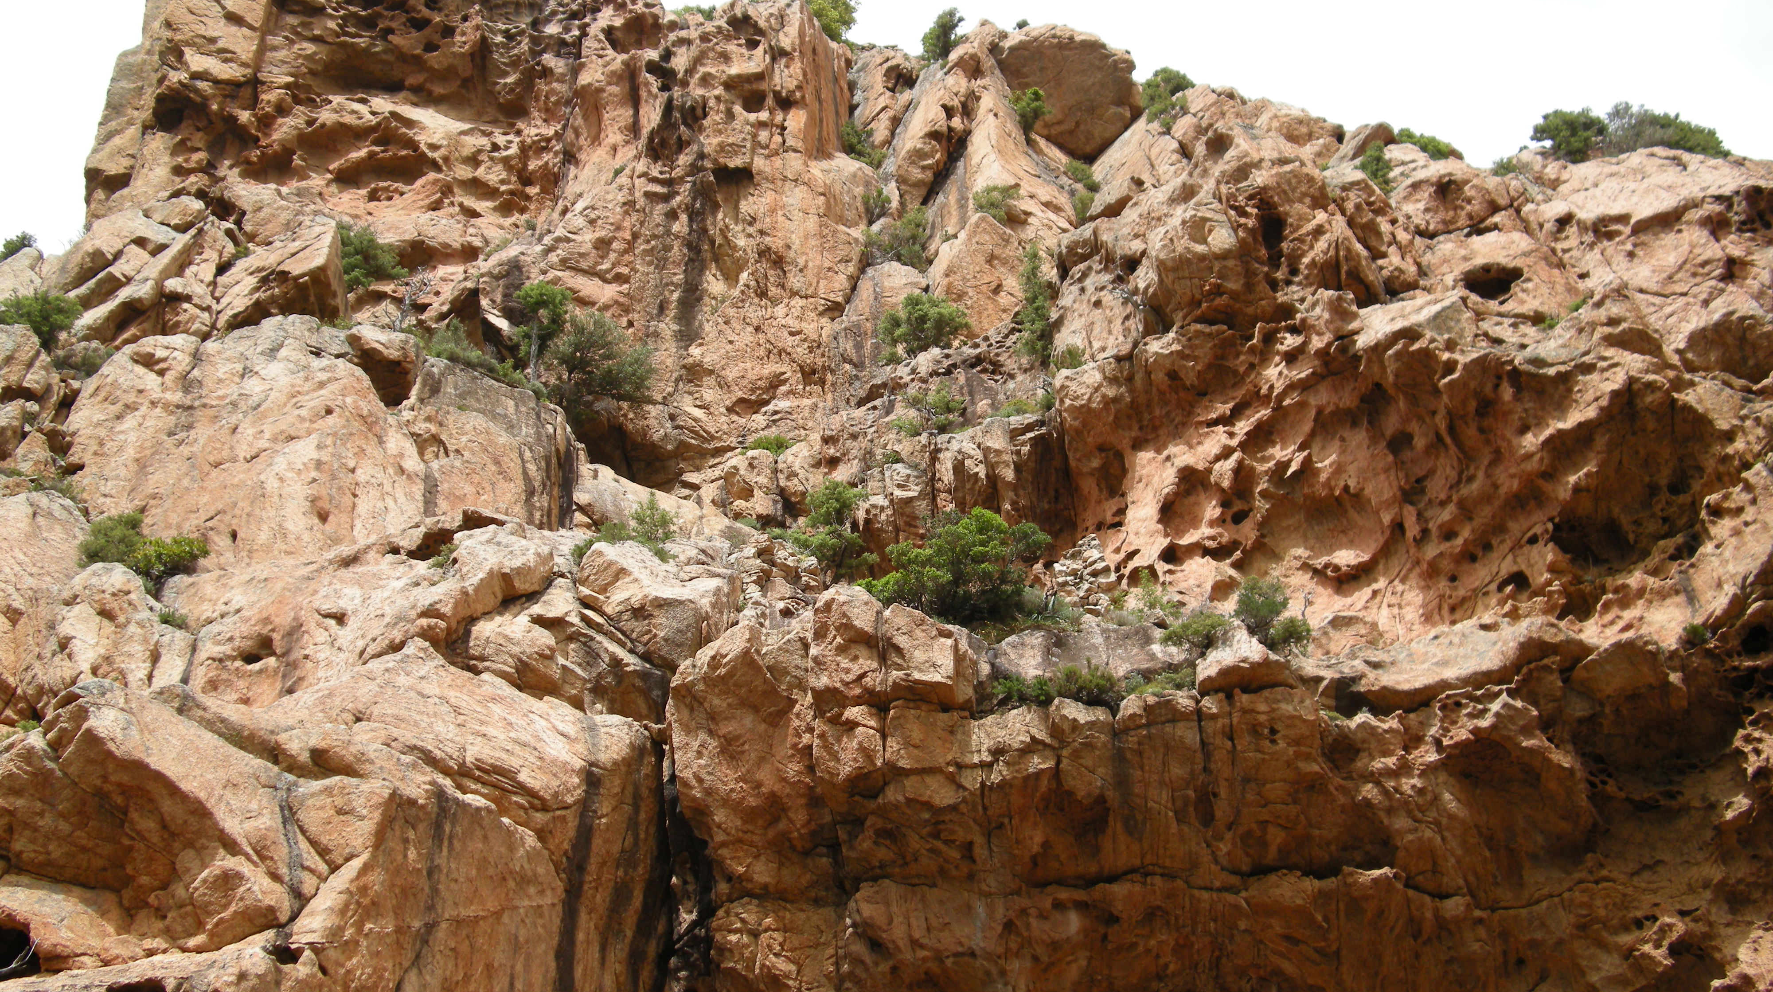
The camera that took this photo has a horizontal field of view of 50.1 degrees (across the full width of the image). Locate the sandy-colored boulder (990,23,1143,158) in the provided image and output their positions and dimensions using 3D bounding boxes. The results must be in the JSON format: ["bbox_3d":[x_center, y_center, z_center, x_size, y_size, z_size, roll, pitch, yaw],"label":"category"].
[{"bbox_3d":[4.591,-10.386,48.500,3.760,2.950,3.190,0,-27,0],"label":"sandy-colored boulder"}]

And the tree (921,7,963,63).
[{"bbox_3d":[1.498,-12.151,50.000,1.130,1.460,1.020,0,-27,0],"label":"tree"}]

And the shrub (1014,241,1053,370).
[{"bbox_3d":[3.486,-4.555,45.000,0.888,3.221,0.888,0,-22,0],"label":"shrub"}]

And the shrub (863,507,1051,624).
[{"bbox_3d":[1.379,1.366,37.000,3.705,2.163,2.964,0,-22,0],"label":"shrub"}]

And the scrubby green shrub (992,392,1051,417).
[{"bbox_3d":[2.637,-1.717,37.000,1.190,0.540,0.830,0,-27,0],"label":"scrubby green shrub"}]

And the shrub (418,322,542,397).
[{"bbox_3d":[-7.723,-2.605,36.000,2.260,1.220,1.360,0,-27,0],"label":"shrub"}]

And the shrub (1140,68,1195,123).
[{"bbox_3d":[7.715,-11.003,52.000,1.482,1.563,1.334,0,-22,0],"label":"shrub"}]

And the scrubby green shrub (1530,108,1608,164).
[{"bbox_3d":[19.438,-10.202,54.000,2.210,1.474,1.989,0,-22,0],"label":"scrubby green shrub"}]

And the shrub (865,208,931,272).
[{"bbox_3d":[0.269,-6.643,49.000,1.719,1.688,1.461,0,-22,0],"label":"shrub"}]

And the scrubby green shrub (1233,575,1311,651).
[{"bbox_3d":[6.502,1.988,32.000,1.330,1.190,1.130,0,-27,0],"label":"scrubby green shrub"}]

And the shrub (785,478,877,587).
[{"bbox_3d":[-1.111,0.746,38.500,1.801,2.266,1.621,0,-22,0],"label":"shrub"}]

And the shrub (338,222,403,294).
[{"bbox_3d":[-10.890,-5.043,40.000,1.460,1.310,1.320,0,-27,0],"label":"shrub"}]

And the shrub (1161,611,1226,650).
[{"bbox_3d":[5.868,2.552,36.000,1.237,0.724,1.051,0,-22,0],"label":"shrub"}]

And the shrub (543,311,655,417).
[{"bbox_3d":[-6.537,-3.033,43.000,2.546,2.405,2.291,0,-22,0],"label":"shrub"}]

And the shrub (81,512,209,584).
[{"bbox_3d":[-10.969,0.767,28.000,1.940,0.900,1.360,0,-27,0],"label":"shrub"}]

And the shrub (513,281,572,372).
[{"bbox_3d":[-7.735,-3.774,42.500,1.336,2.273,1.269,0,-22,0],"label":"shrub"}]

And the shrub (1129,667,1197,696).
[{"bbox_3d":[4.520,3.081,31.000,1.130,0.510,0.850,0,-27,0],"label":"shrub"}]

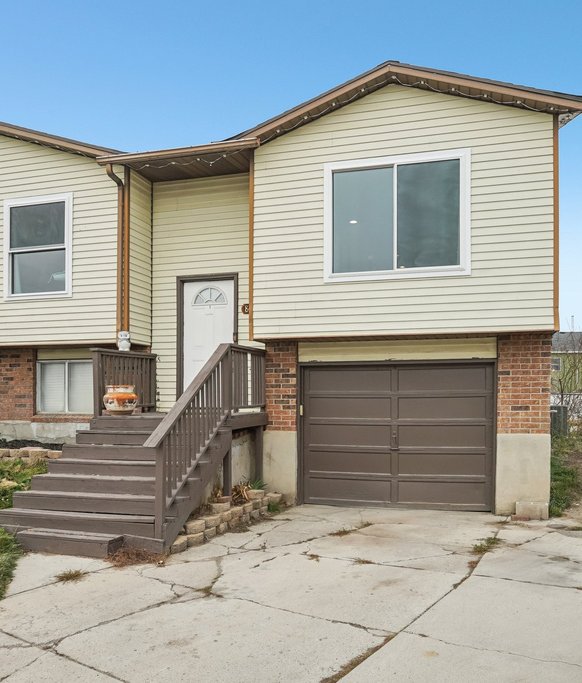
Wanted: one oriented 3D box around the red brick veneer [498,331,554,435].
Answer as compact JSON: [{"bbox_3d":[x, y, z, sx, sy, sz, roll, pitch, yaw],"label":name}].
[{"bbox_3d":[3.190,0.575,8.140,0.660,1.340,0.250,-1,-3,15],"label":"red brick veneer"}]

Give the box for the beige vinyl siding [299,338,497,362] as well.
[{"bbox_3d":[1.470,0.125,8.560,2.800,0.290,0.070,-1,-3,15],"label":"beige vinyl siding"}]

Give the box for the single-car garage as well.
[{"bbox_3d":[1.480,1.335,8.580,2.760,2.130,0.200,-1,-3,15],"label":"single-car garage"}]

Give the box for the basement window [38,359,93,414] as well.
[{"bbox_3d":[-3.780,0.775,10.060,1.160,0.910,0.100,-1,-3,15],"label":"basement window"}]

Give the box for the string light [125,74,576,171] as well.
[{"bbox_3d":[0.490,-3.080,8.170,6.200,0.920,0.300,-1,-3,15],"label":"string light"}]

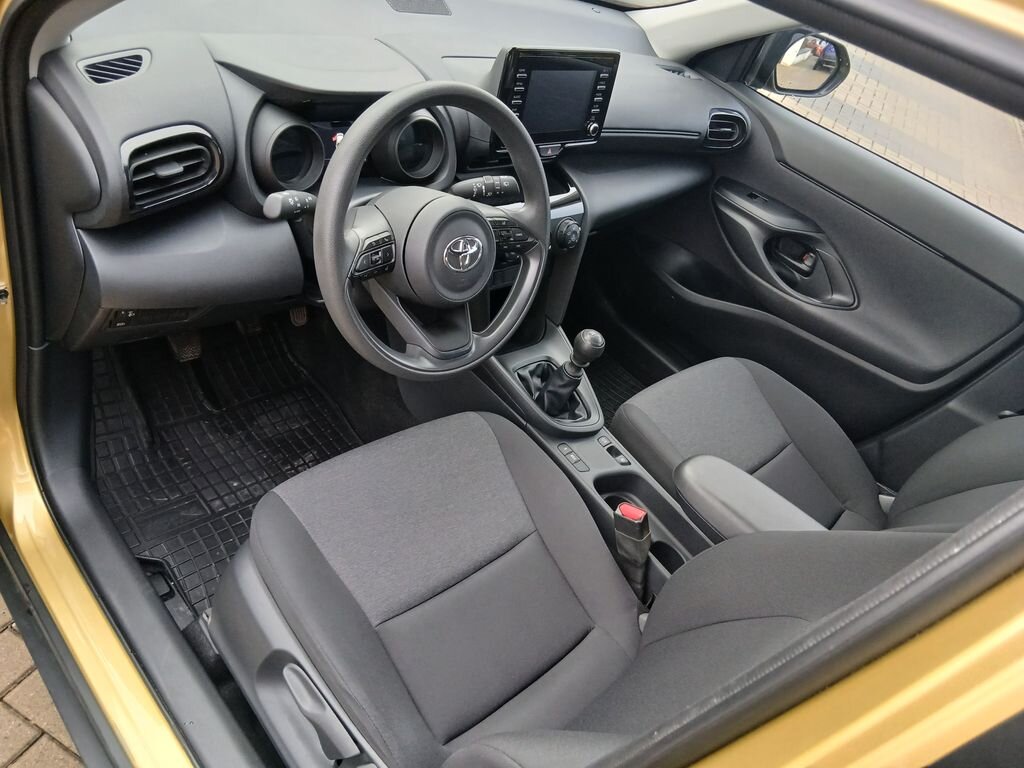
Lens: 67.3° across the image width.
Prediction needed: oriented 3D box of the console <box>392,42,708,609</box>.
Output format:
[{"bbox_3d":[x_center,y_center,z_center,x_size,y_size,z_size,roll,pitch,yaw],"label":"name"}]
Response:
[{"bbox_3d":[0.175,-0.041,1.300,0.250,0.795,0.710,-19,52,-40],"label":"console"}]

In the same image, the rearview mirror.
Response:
[{"bbox_3d":[0.688,-0.758,1.839,0.210,0.150,0.125,0,42,-25],"label":"rearview mirror"}]

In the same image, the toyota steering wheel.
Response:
[{"bbox_3d":[-0.091,-0.192,0.983,0.370,0.370,0.100,-19,30,-40],"label":"toyota steering wheel"}]

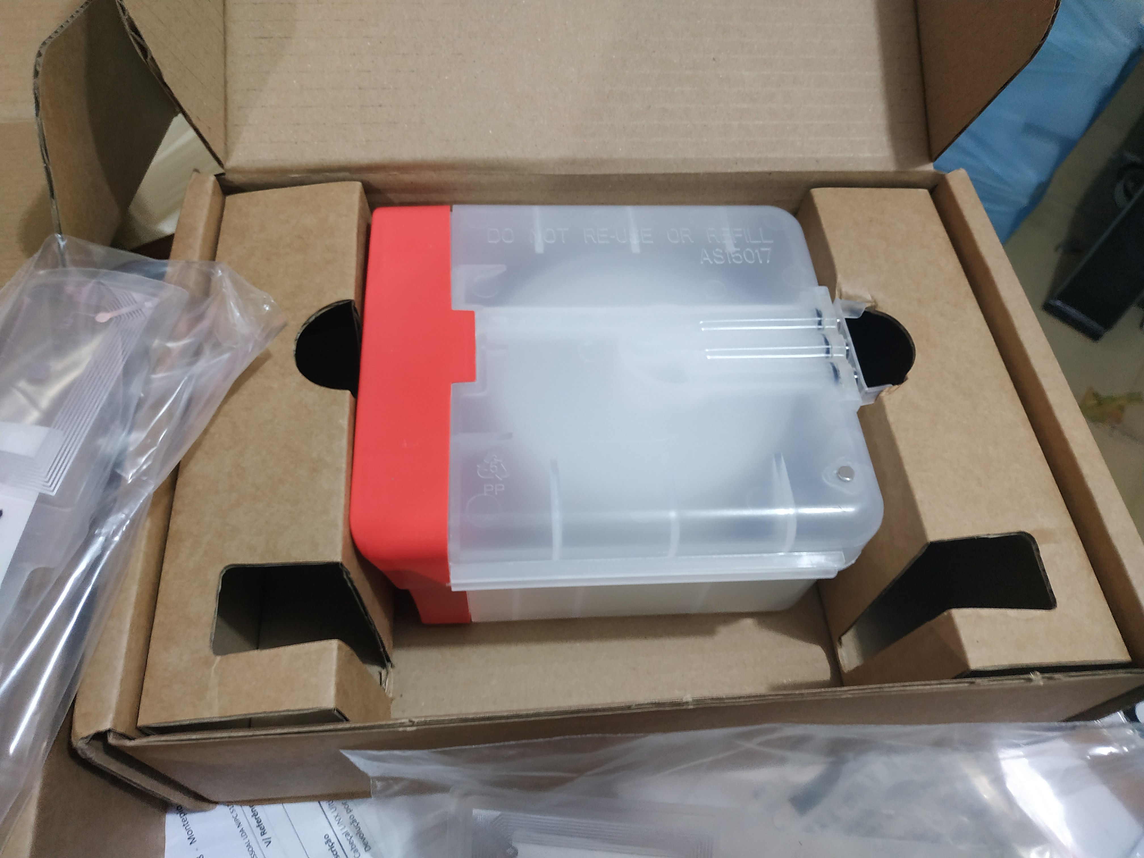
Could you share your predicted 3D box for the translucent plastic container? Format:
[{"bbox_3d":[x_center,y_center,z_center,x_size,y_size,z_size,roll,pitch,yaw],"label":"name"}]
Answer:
[{"bbox_3d":[0.012,-0.004,0.294,0.165,0.088,0.137,-2,60,-5],"label":"translucent plastic container"}]

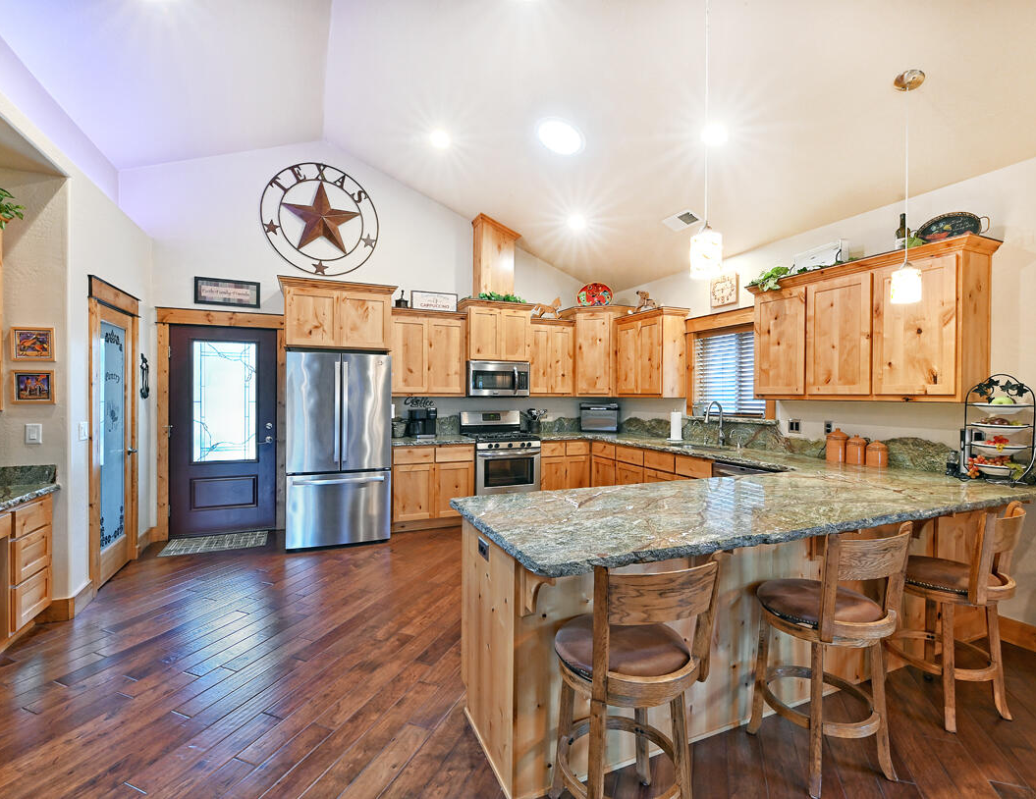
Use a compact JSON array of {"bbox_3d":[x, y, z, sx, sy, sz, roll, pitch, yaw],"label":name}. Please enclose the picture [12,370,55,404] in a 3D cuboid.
[{"bbox_3d":[-2.908,-0.075,2.799,0.192,0.202,0.025,0,0,-24],"label":"picture"}]

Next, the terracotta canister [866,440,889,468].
[{"bbox_3d":[2.499,0.378,3.240,0.120,0.185,0.120,0,0,-24],"label":"terracotta canister"}]

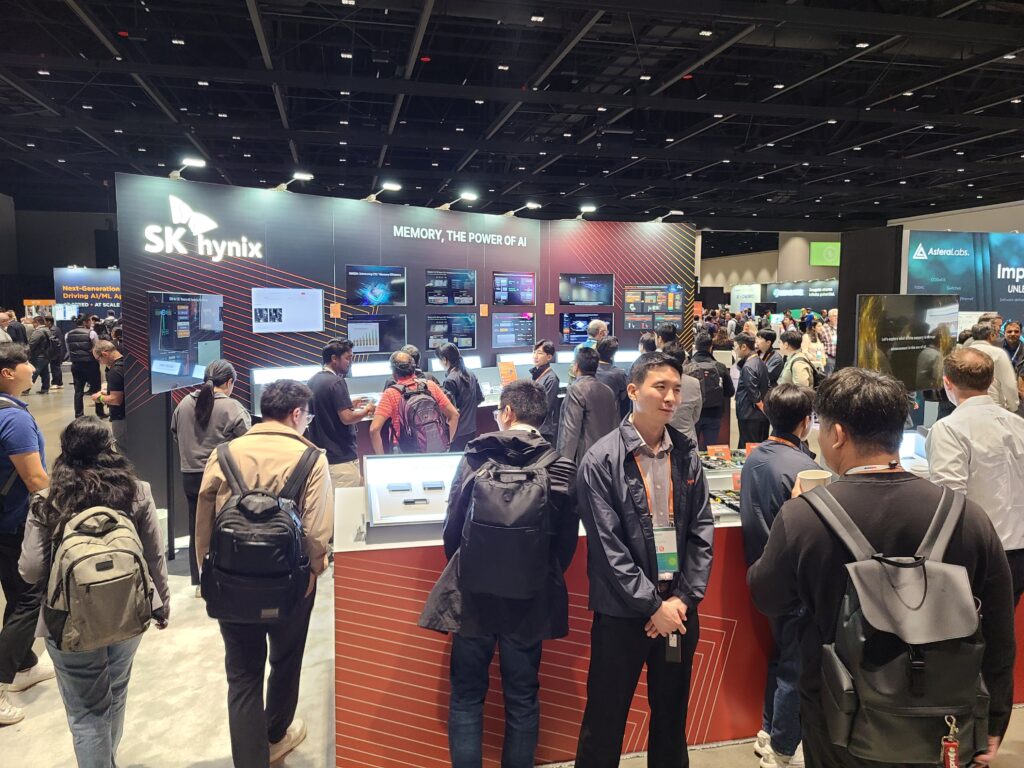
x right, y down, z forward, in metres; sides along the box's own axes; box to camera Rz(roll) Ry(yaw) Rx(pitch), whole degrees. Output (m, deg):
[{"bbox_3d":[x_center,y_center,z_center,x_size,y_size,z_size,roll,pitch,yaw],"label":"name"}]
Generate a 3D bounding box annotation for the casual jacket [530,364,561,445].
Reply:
[{"bbox_3d":[0.294,0.162,6.750,0.280,0.700,0.470,-2,6,-24],"label":"casual jacket"}]

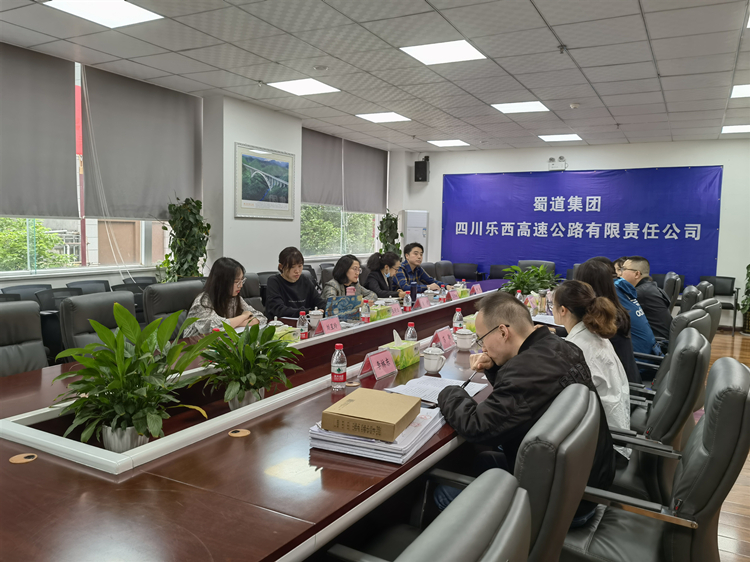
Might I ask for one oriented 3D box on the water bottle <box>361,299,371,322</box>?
[{"bbox_3d":[-0.066,0.216,3.950,0.062,0.193,0.062,4,6,28],"label":"water bottle"}]

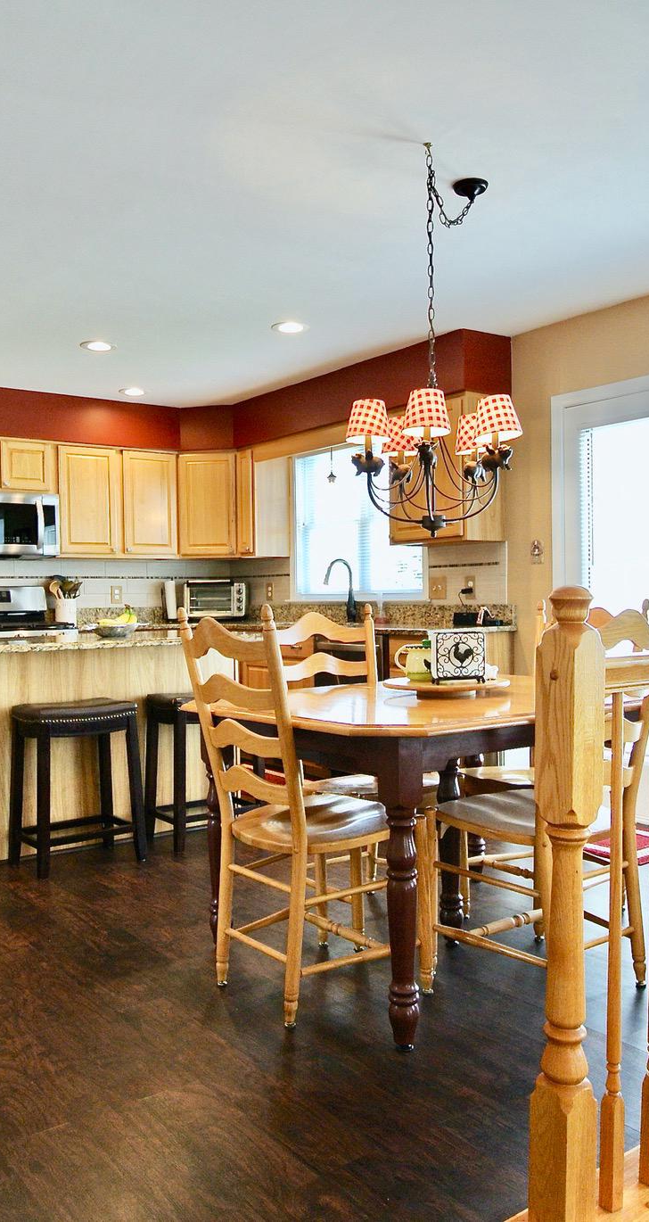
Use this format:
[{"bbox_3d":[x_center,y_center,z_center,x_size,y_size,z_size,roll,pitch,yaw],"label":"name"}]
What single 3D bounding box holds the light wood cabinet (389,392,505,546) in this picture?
[{"bbox_3d":[0.682,-0.762,5.060,0.330,0.770,0.590,-1,2,-36],"label":"light wood cabinet"}]

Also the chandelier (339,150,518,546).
[{"bbox_3d":[0.328,-0.814,2.769,0.570,1.165,0.540,0,1,0],"label":"chandelier"}]

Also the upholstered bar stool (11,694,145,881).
[{"bbox_3d":[-1.034,0.716,3.817,0.475,0.670,0.330,-1,2,-36],"label":"upholstered bar stool"}]

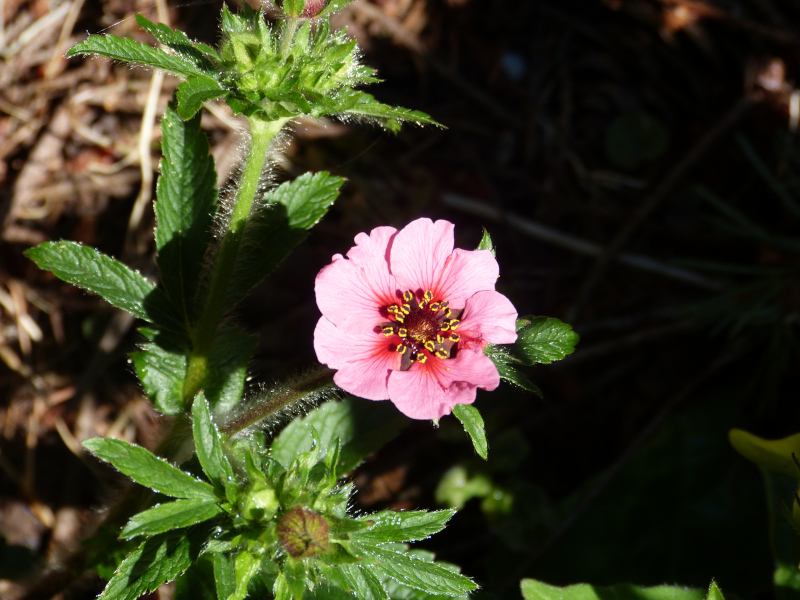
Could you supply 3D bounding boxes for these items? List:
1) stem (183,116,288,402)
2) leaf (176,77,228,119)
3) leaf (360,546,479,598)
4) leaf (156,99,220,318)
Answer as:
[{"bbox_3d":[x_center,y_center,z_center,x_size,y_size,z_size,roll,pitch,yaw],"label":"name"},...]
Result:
[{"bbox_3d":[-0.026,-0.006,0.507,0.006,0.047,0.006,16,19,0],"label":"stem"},{"bbox_3d":[-0.029,-0.030,0.498,0.008,0.004,0.005,-34,66,-22],"label":"leaf"},{"bbox_3d":[0.003,0.040,0.494,0.019,0.003,0.006,17,72,-12],"label":"leaf"},{"bbox_3d":[-0.033,-0.014,0.514,0.009,0.004,0.036,-4,69,-2],"label":"leaf"}]

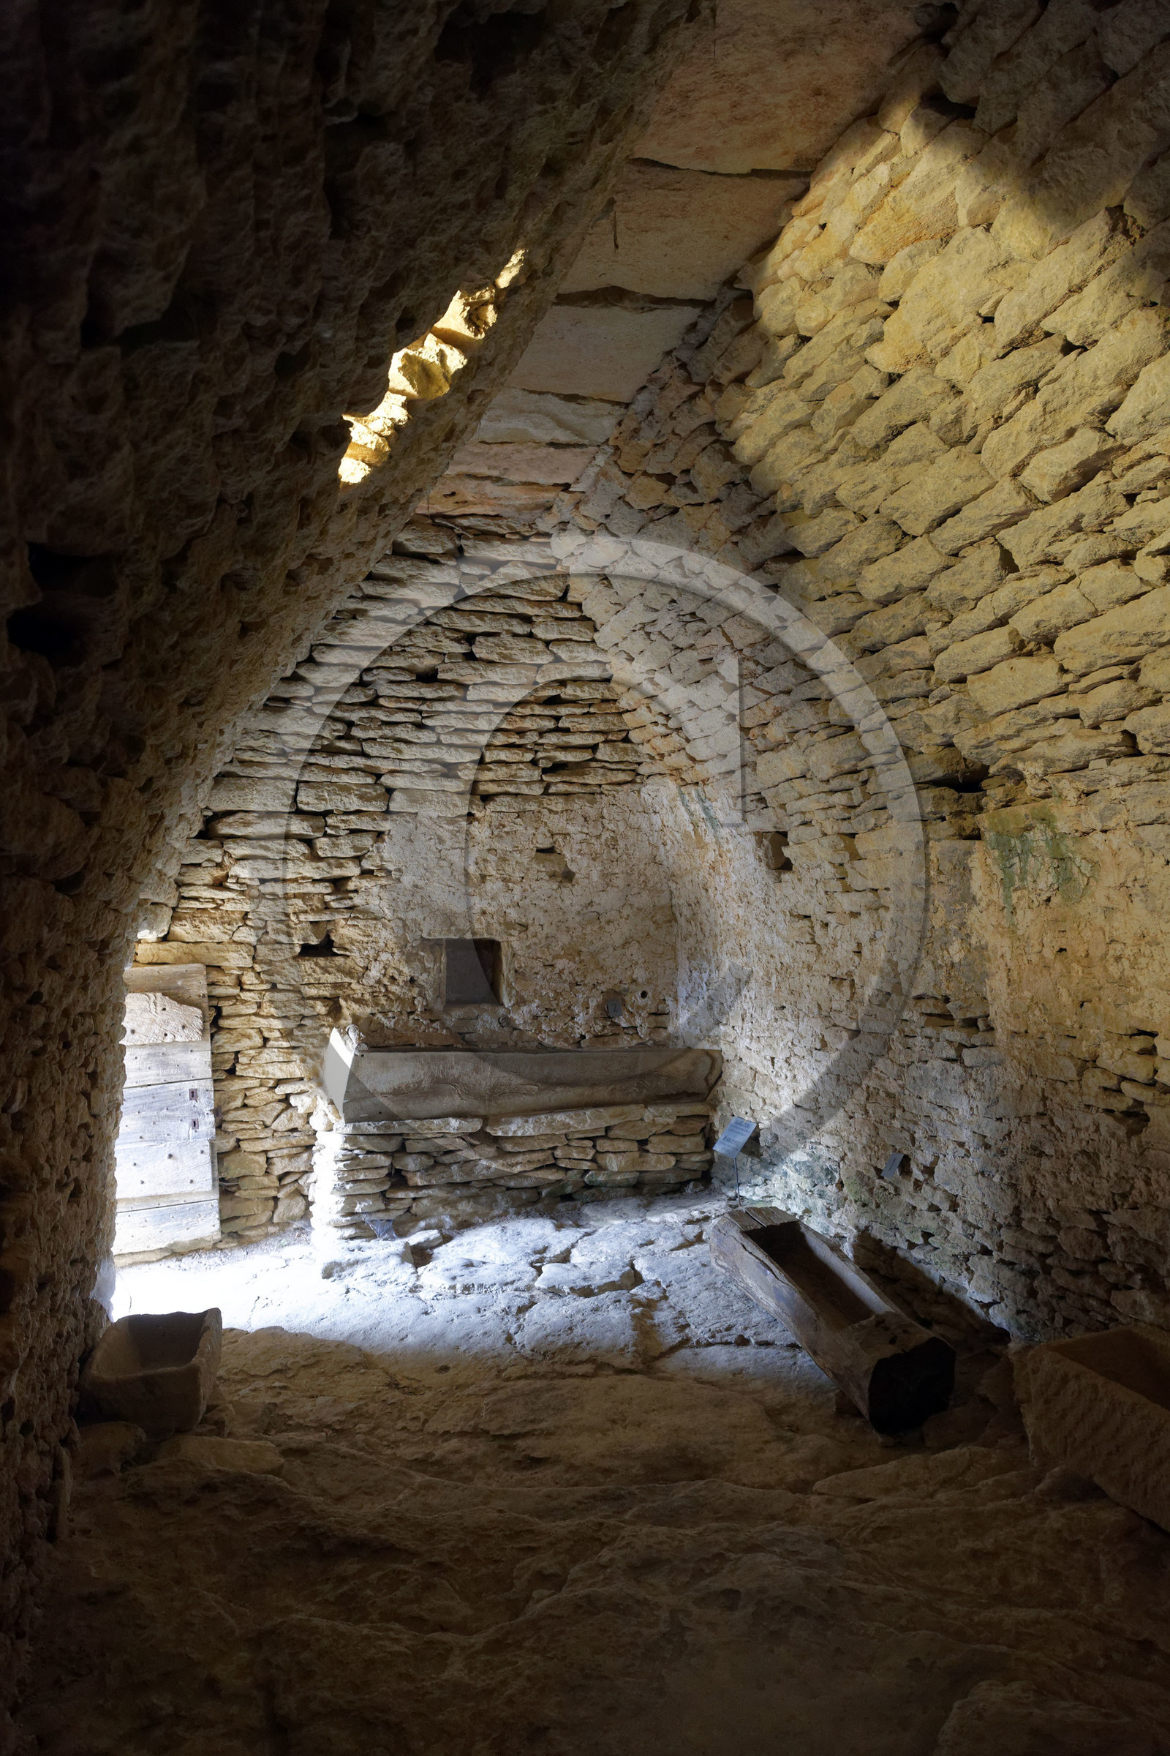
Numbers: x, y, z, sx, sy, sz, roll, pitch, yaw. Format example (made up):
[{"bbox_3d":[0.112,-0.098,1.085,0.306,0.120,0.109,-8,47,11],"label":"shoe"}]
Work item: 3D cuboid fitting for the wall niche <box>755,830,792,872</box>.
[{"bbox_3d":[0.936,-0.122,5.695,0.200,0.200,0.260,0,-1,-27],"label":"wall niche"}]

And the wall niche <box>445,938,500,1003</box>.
[{"bbox_3d":[-0.576,0.458,6.270,0.290,0.330,0.250,0,-1,-16],"label":"wall niche"}]

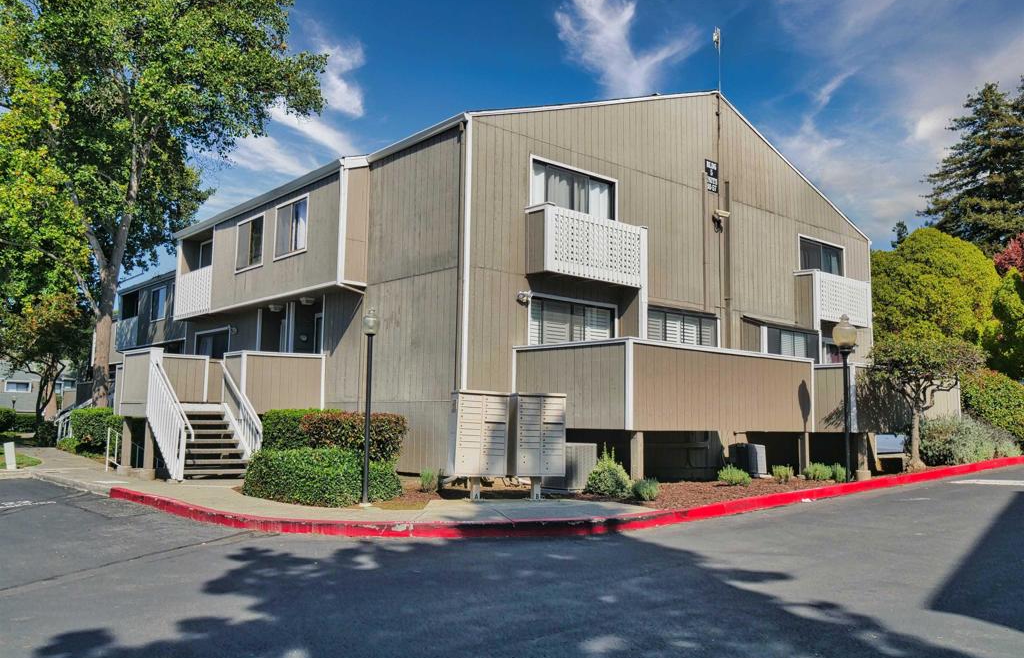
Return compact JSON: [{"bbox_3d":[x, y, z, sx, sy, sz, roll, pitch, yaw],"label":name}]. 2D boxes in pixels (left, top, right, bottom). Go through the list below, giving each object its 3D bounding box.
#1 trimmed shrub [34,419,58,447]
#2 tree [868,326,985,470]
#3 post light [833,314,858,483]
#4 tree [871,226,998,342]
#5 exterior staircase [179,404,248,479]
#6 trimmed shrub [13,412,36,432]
[{"bbox_3d":[-17.459,3.918,30.999,0.850,0.990,0.850,6,-8,-40],"label":"trimmed shrub"},{"bbox_3d":[8.757,1.444,17.500,2.400,3.020,2.400,6,-8,-40],"label":"tree"},{"bbox_3d":[6.320,1.303,15.649,0.450,3.170,0.450,6,-8,-40],"label":"post light"},{"bbox_3d":[14.989,0.156,29.582,5.400,7.640,5.200,6,-8,-40],"label":"tree"},{"bbox_3d":[-6.217,2.222,16.683,1.500,1.470,1.950,6,-8,-40],"label":"exterior staircase"},{"bbox_3d":[-29.604,5.674,50.300,1.500,1.080,1.400,6,-8,-40],"label":"trimmed shrub"}]

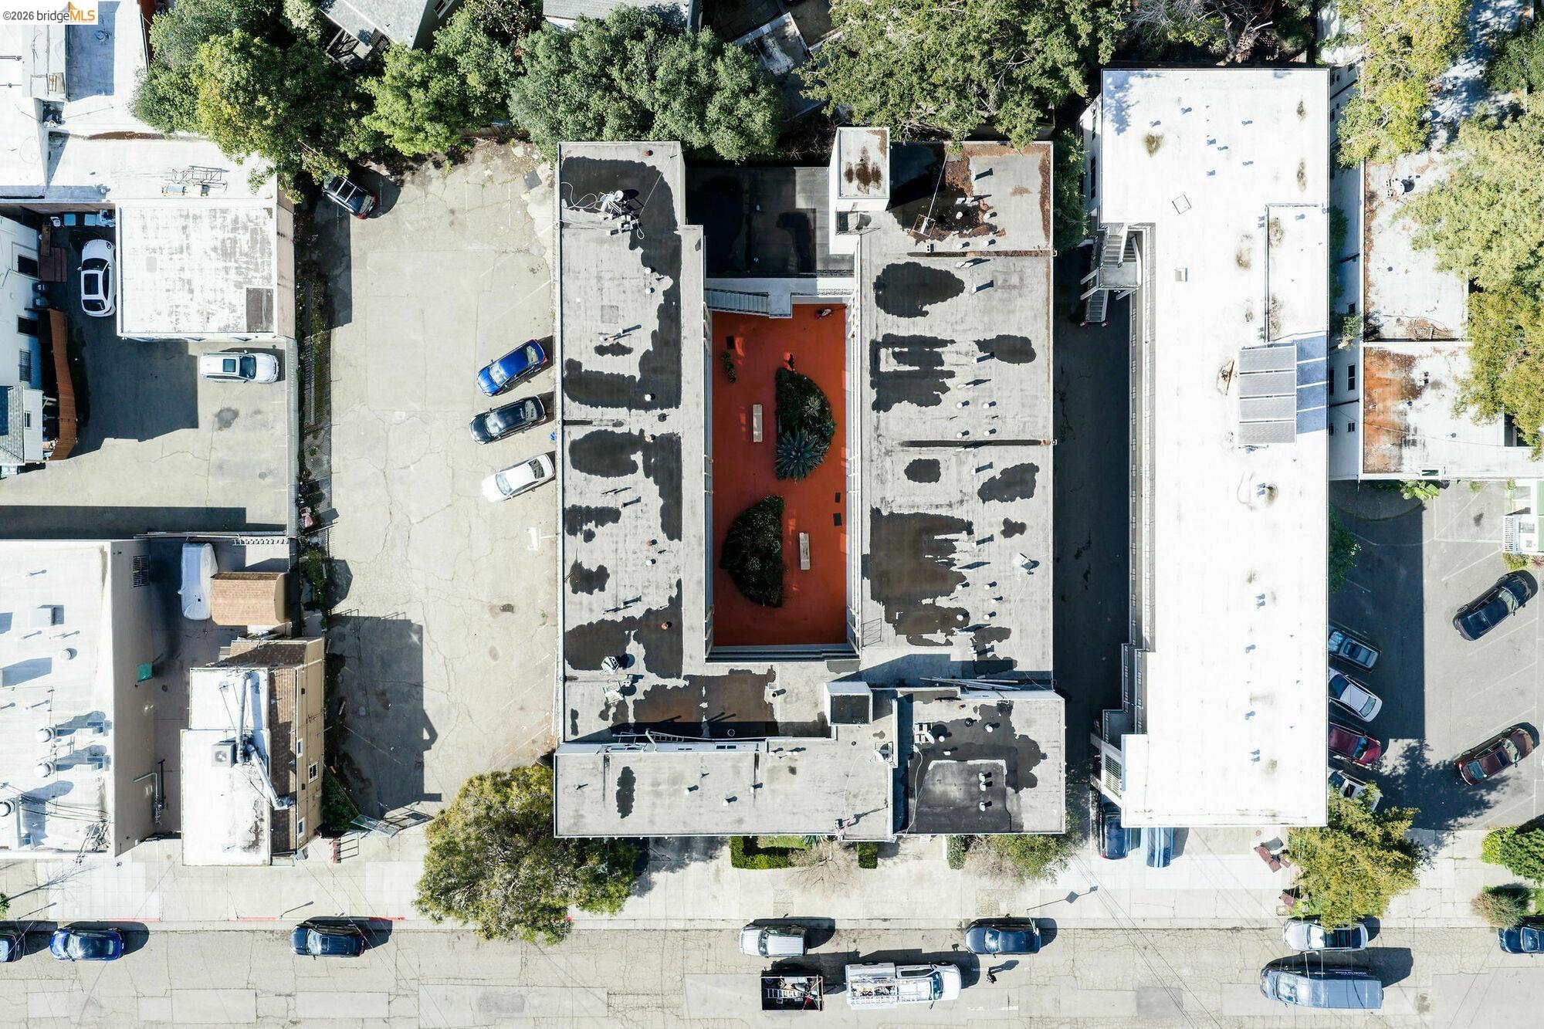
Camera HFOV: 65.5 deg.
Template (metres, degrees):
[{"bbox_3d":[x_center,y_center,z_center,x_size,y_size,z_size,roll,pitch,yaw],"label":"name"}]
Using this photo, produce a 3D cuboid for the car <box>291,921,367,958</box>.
[{"bbox_3d":[-28.050,26.980,75.700,4.600,1.600,1.800,0,90,0],"label":"car"}]

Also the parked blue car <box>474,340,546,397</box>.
[{"bbox_3d":[-16.350,-9.156,75.220,4.620,1.450,1.800,-31,90,0],"label":"parked blue car"}]

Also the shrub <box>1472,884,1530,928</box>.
[{"bbox_3d":[45.850,24.800,75.850,3.000,1.400,2.500,0,90,0],"label":"shrub"}]

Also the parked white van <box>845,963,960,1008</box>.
[{"bbox_3d":[8.250,29.307,75.026,7.100,2.300,2.350,-1,90,0],"label":"parked white van"}]

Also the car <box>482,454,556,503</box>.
[{"bbox_3d":[-15.950,-2.246,75.262,4.720,1.450,1.810,-23,90,0],"label":"car"}]

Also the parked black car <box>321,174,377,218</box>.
[{"bbox_3d":[-27.280,-20.610,75.700,4.600,1.620,1.820,33,90,0],"label":"parked black car"}]

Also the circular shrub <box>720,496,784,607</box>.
[{"bbox_3d":[-1.230,2.270,75.500,4.000,1.100,6.950,0,90,0],"label":"circular shrub"}]

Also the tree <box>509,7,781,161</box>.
[{"bbox_3d":[-7.450,-25.050,70.500,15.900,12.000,8.300,0,90,0],"label":"tree"}]

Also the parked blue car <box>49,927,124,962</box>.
[{"bbox_3d":[-43.300,27.280,75.770,4.600,1.480,1.790,0,90,0],"label":"parked blue car"}]

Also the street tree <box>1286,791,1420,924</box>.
[{"bbox_3d":[33.900,20.027,71.620,8.000,9.000,8.100,0,90,0],"label":"street tree"}]

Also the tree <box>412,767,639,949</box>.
[{"bbox_3d":[-14.400,20.125,71.871,13.000,8.500,10.500,0,90,0],"label":"tree"}]

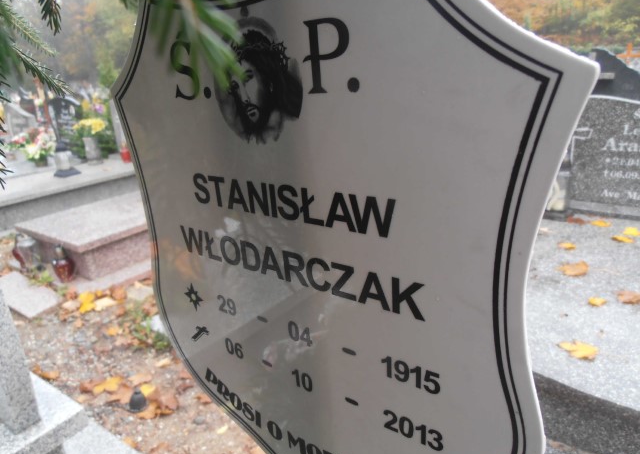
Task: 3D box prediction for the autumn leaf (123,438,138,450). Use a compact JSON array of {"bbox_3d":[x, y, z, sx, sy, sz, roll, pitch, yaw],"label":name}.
[{"bbox_3d":[-0.571,0.652,1.337,0.053,0.015,0.041,-2,19,0],"label":"autumn leaf"}]

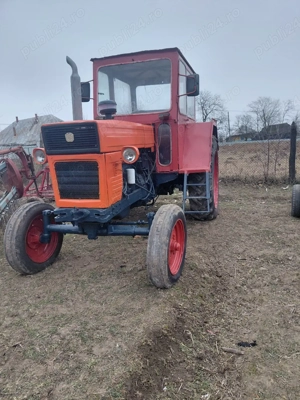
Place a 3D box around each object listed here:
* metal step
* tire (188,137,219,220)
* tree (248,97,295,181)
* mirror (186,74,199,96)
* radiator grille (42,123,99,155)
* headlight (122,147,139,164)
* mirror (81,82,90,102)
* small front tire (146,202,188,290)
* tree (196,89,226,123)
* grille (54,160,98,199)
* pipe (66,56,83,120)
[{"bbox_3d":[0.671,-0.100,4.188,0.400,0.610,0.060,1,12,17],"label":"metal step"},{"bbox_3d":[0.989,-0.380,5.076,0.371,1.528,1.528,1,12,17],"label":"tire"},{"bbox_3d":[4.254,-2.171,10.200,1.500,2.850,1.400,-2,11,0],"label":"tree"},{"bbox_3d":[0.574,-1.500,3.805,0.155,0.280,0.060,1,12,17],"label":"mirror"},{"bbox_3d":[-0.687,-0.535,2.546,0.550,0.250,0.060,1,12,17],"label":"radiator grille"},{"bbox_3d":[-0.173,-0.412,2.648,0.155,0.170,0.120,1,12,17],"label":"headlight"},{"bbox_3d":[-0.943,-1.577,4.248,0.155,0.290,0.060,1,12,17],"label":"mirror"},{"bbox_3d":[0.196,0.457,2.850,0.185,0.816,0.816,2,12,21],"label":"small front tire"},{"bbox_3d":[10.471,-14.451,50.000,5.200,9.000,5.000,-2,11,0],"label":"tree"},{"bbox_3d":[-0.657,-0.177,2.666,0.440,0.350,0.050,1,12,17],"label":"grille"},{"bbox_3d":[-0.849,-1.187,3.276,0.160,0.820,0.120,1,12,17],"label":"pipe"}]

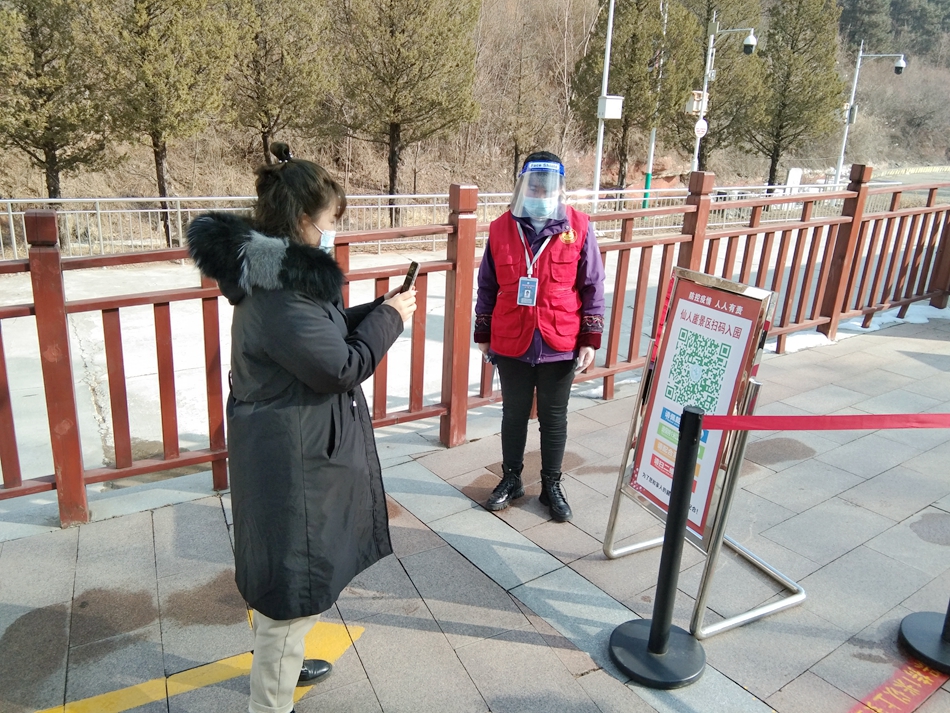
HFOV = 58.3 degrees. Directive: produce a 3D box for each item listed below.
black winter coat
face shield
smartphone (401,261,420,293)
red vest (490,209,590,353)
[{"bbox_3d":[-0.493,0.139,2.405,0.570,1.080,0.500,-5,20,-24],"label":"black winter coat"},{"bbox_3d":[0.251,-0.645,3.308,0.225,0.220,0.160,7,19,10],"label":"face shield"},{"bbox_3d":[-0.193,-0.202,2.426,0.010,0.150,0.074,18,11,-28],"label":"smartphone"},{"bbox_3d":[0.268,-0.316,3.540,0.410,0.590,0.270,6,19,9],"label":"red vest"}]

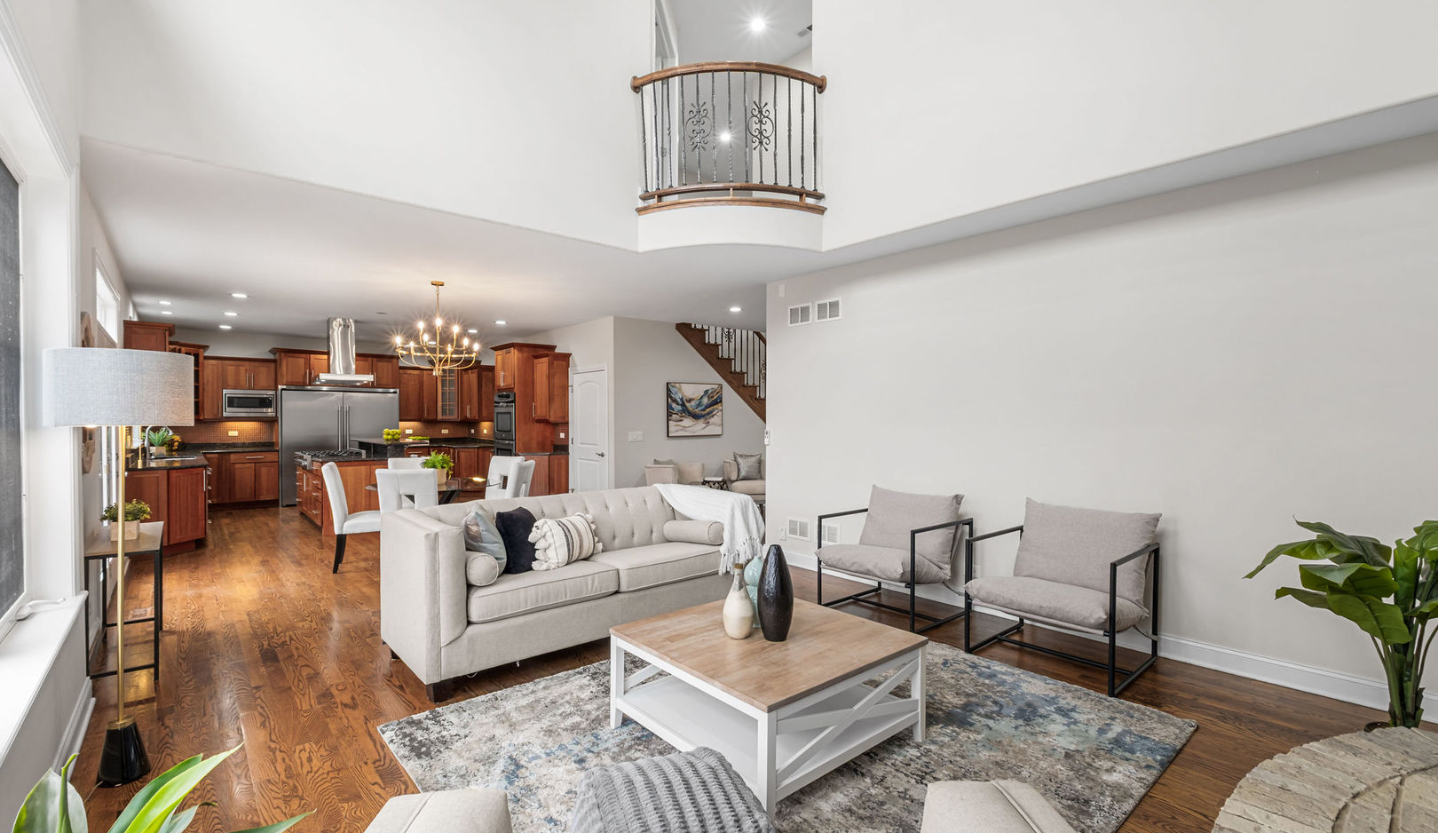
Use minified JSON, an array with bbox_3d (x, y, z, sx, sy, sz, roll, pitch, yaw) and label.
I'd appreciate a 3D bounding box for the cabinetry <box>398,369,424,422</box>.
[{"bbox_3d":[-5.824,-0.402,11.257,0.433,0.992,0.330,0,0,-42],"label":"cabinetry"}]

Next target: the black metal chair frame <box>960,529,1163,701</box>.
[{"bbox_3d":[2.044,0.995,3.580,0.790,0.860,0.785,0,0,-42],"label":"black metal chair frame"}]

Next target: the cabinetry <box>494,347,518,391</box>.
[{"bbox_3d":[-3.102,-0.725,9.463,0.580,0.624,0.762,0,0,-42],"label":"cabinetry"}]

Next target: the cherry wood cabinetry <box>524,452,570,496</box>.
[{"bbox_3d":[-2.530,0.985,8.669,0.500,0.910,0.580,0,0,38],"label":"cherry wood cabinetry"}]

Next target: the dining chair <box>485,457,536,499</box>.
[{"bbox_3d":[-2.210,0.920,6.040,0.470,1.000,0.620,0,0,44],"label":"dining chair"}]

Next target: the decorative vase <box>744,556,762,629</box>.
[{"bbox_3d":[0.184,0.820,2.825,0.120,0.328,0.120,0,0,0],"label":"decorative vase"}]

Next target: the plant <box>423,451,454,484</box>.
[{"bbox_3d":[-2.814,0.500,6.000,0.290,0.325,0.270,0,0,0],"label":"plant"}]

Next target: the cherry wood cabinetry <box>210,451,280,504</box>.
[{"bbox_3d":[-7.412,0.936,9.353,0.820,0.838,0.620,0,0,-42],"label":"cherry wood cabinetry"}]

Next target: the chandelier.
[{"bbox_3d":[-2.751,-0.865,5.840,0.740,0.920,0.740,0,0,-25],"label":"chandelier"}]

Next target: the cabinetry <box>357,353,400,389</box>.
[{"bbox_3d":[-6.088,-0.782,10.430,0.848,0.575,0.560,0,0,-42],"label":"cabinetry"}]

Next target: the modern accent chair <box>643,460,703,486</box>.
[{"bbox_3d":[-0.605,1.025,7.960,0.640,0.830,0.680,0,0,34],"label":"modern accent chair"}]

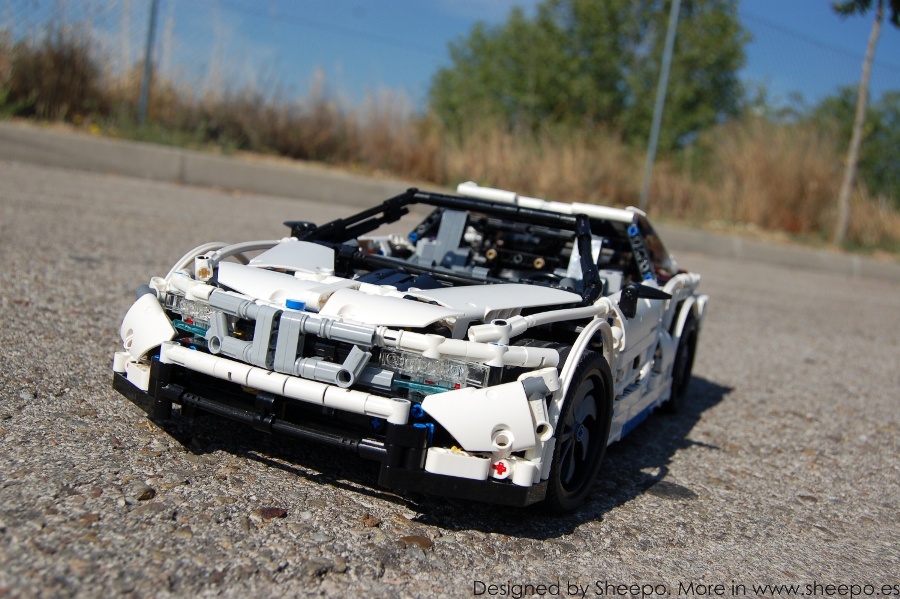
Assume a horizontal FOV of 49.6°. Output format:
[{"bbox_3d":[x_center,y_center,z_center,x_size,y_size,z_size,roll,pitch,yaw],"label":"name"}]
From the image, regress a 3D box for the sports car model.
[{"bbox_3d":[0.022,0.000,0.557,0.212,0.132,0.458,12,7,21],"label":"sports car model"}]

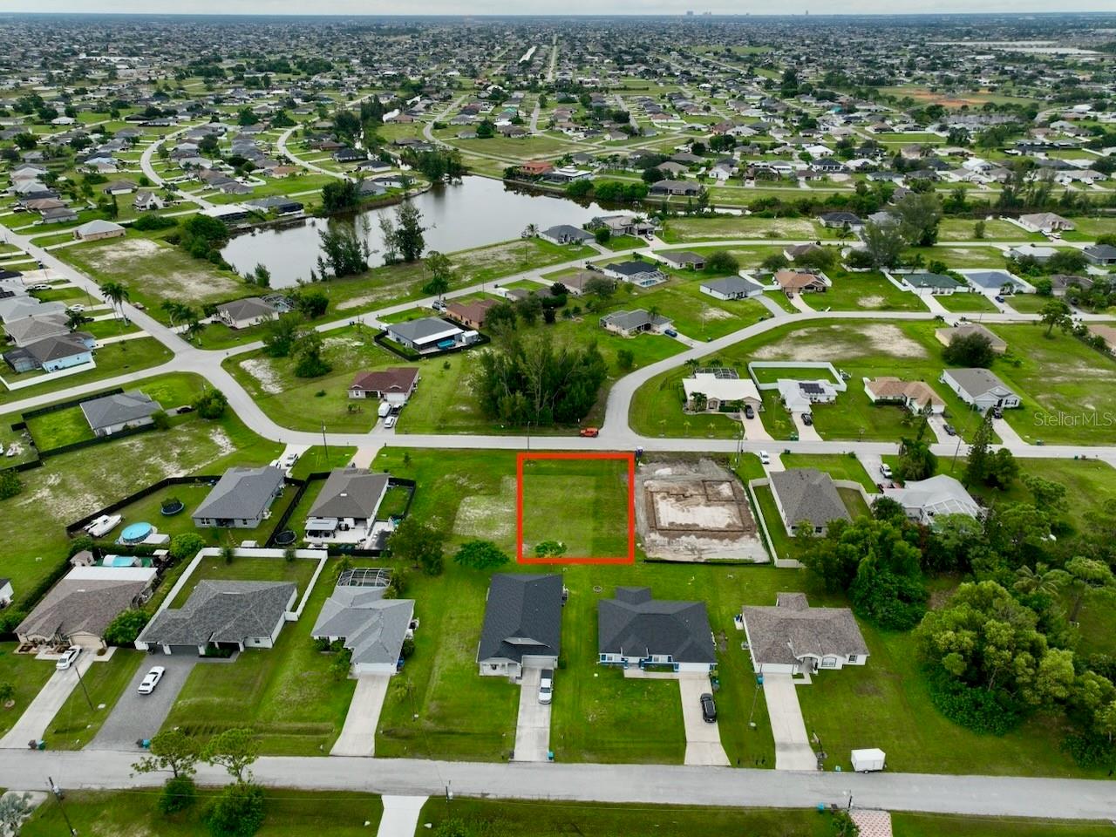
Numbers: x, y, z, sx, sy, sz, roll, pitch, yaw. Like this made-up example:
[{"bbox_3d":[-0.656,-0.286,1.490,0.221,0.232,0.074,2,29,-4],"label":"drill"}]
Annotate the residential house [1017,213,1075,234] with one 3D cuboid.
[{"bbox_3d":[241.190,-97.430,381.900,18.090,5.400,21.110,1,28,2],"label":"residential house"}]

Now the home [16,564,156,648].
[{"bbox_3d":[-83.410,32.440,137.270,16.890,5.300,18.900,0,28,0],"label":"home"}]

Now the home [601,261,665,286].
[{"bbox_3d":[32.220,-60.190,311.900,17.090,5.400,24.130,-19,34,-32],"label":"home"}]

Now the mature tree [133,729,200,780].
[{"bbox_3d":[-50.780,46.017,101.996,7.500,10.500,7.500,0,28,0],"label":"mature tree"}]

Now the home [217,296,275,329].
[{"bbox_3d":[-104.163,-36.286,260.083,14.390,5.000,17.850,-21,34,-34],"label":"home"}]

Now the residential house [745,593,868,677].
[{"bbox_3d":[41.650,35.450,131.400,19.200,5.300,16.690,0,28,1],"label":"residential house"}]

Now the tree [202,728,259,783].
[{"bbox_3d":[-43.660,46.330,105.420,6.900,10.500,6.900,0,28,0],"label":"tree"}]

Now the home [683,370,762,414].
[{"bbox_3d":[43.200,-8.832,208.017,19.000,4.900,20.600,1,28,1],"label":"home"}]

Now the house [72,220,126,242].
[{"bbox_3d":[-214.718,-88.131,361.812,14.310,5.700,18.130,21,34,34],"label":"house"}]

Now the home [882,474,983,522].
[{"bbox_3d":[77.400,16.502,159.763,19.400,5.000,14.200,1,28,1],"label":"home"}]

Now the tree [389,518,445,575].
[{"bbox_3d":[-26.200,23.440,142.283,9.300,9.000,9.300,1,28,1],"label":"tree"}]

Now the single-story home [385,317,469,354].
[{"bbox_3d":[-42.738,-28.288,249.173,17.430,4.800,19.390,-23,35,-36],"label":"single-story home"}]

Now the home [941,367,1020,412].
[{"bbox_3d":[113.900,-8.732,207.505,13.000,5.200,20.000,1,28,1],"label":"home"}]

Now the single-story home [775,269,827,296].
[{"bbox_3d":[91.511,-52.156,294.054,15.110,5.200,16.890,0,28,1],"label":"single-story home"}]

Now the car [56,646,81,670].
[{"bbox_3d":[-79.157,38.672,125.649,1.850,1.450,4.700,-2,28,-4],"label":"car"}]

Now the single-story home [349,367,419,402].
[{"bbox_3d":[-49.470,-10.780,218.820,17.290,5.300,16.890,-1,28,-1],"label":"single-story home"}]

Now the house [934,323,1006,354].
[{"bbox_3d":[131.870,-26.070,247.430,16.390,5.300,15.380,0,28,1],"label":"house"}]

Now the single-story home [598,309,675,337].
[{"bbox_3d":[25.154,-31.937,251.818,17.550,5.000,17.250,-20,34,-33],"label":"single-story home"}]

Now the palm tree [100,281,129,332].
[{"bbox_3d":[-147.744,-38.074,258.954,8.500,13.000,8.500,0,28,0],"label":"palm tree"}]

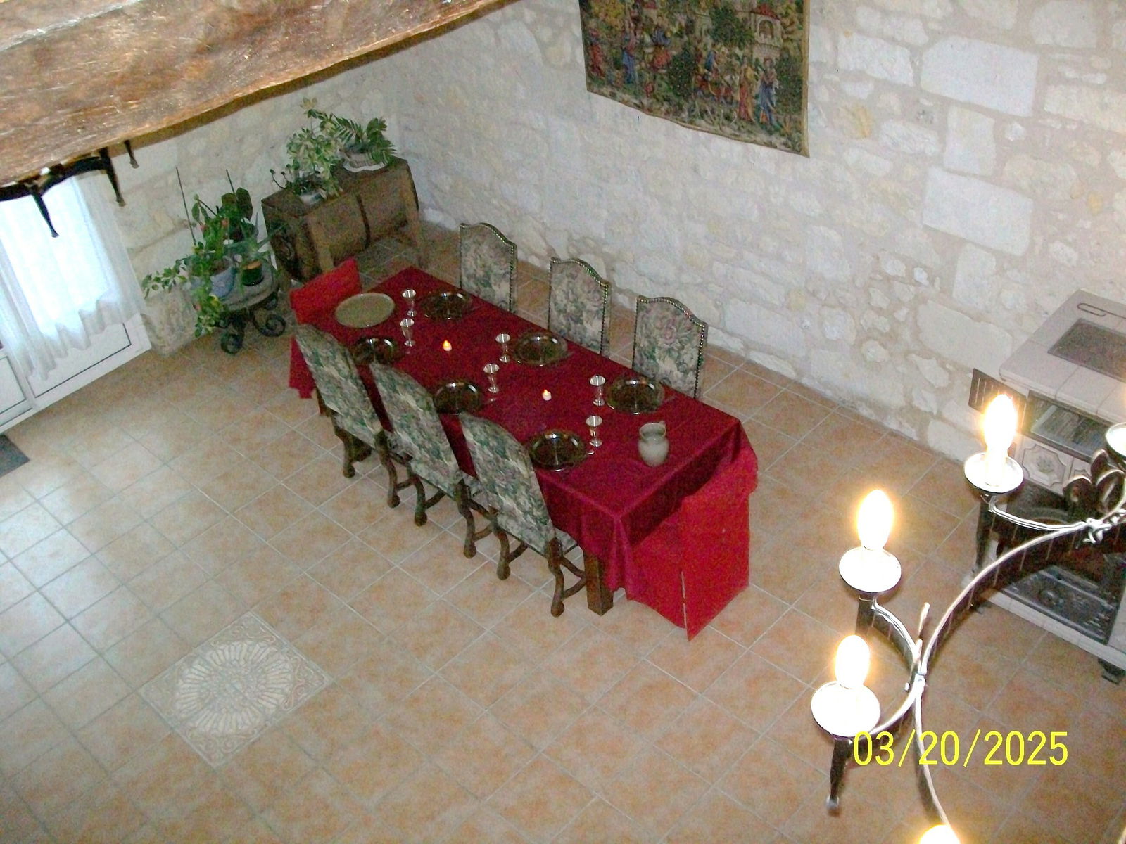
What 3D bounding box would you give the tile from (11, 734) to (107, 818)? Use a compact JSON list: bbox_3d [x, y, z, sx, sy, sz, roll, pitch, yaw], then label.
[{"bbox_3d":[-2.162,1.531,5.023,0.332,0.012,0.332,28,49,35],"label":"tile"}]

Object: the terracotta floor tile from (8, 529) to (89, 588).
[{"bbox_3d":[-2.702,0.719,6.190,0.321,0.010,0.321,28,49,34],"label":"terracotta floor tile"}]

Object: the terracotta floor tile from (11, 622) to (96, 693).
[{"bbox_3d":[-2.419,1.121,5.569,0.330,0.010,0.330,28,49,35],"label":"terracotta floor tile"}]

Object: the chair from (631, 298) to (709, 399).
[{"bbox_3d":[0.385,-0.026,5.799,0.460,1.102,0.558,28,49,35],"label":"chair"}]

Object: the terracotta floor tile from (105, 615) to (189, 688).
[{"bbox_3d":[-1.990,1.108,5.614,0.321,0.010,0.321,28,49,34],"label":"terracotta floor tile"}]

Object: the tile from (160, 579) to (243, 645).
[{"bbox_3d":[-1.772,0.948,5.791,0.321,0.010,0.321,28,49,34],"label":"tile"}]

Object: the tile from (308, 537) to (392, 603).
[{"bbox_3d":[-1.082,0.753,5.961,0.321,0.010,0.321,28,49,34],"label":"tile"}]

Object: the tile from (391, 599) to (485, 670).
[{"bbox_3d":[-0.583,0.996,5.497,0.330,0.010,0.330,28,49,35],"label":"tile"}]

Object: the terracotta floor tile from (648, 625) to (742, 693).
[{"bbox_3d":[0.601,1.060,5.323,0.332,0.012,0.332,28,49,35],"label":"terracotta floor tile"}]

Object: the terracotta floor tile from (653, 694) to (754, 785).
[{"bbox_3d":[0.612,1.348,4.947,0.332,0.012,0.332,28,49,35],"label":"terracotta floor tile"}]

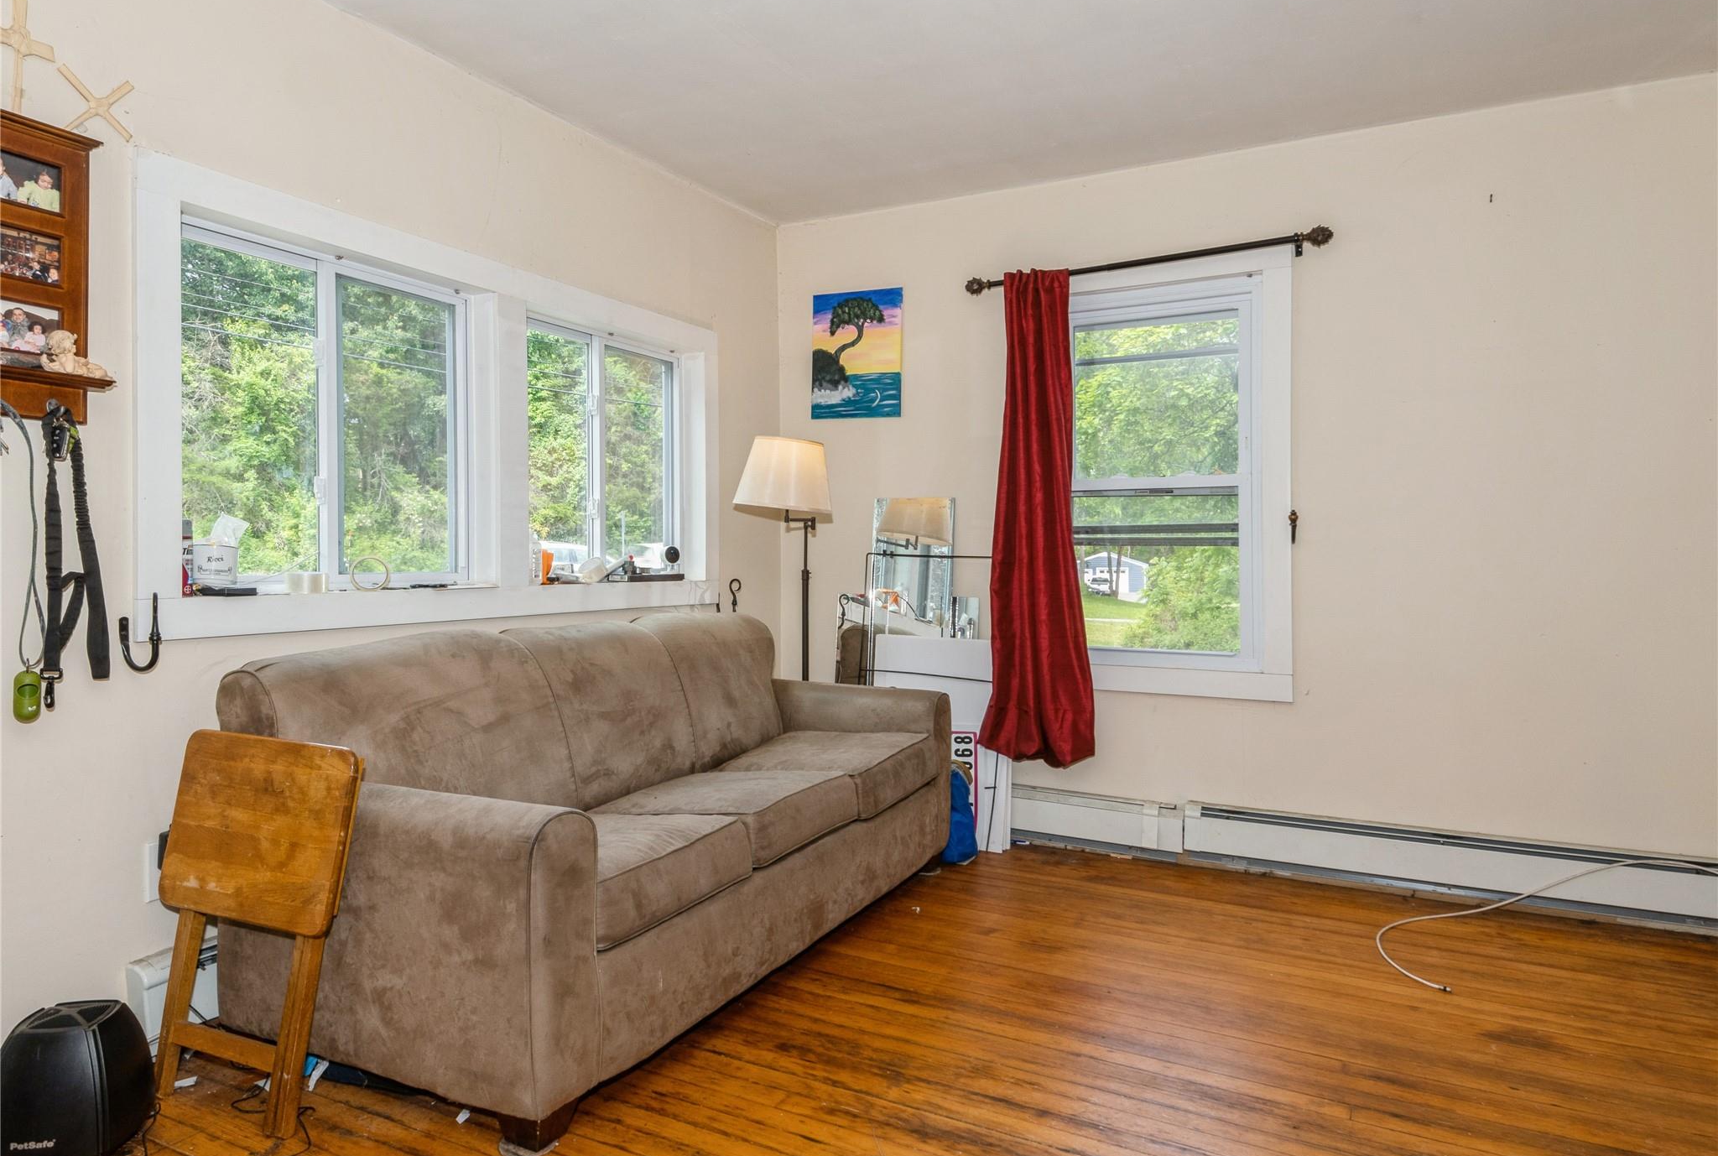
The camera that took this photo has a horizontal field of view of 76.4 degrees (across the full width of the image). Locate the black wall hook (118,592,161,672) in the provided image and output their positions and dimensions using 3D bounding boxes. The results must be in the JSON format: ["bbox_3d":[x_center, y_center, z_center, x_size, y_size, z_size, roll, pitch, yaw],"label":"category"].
[{"bbox_3d":[-1.493,0.113,2.280,0.131,0.165,0.026,1,1,28],"label":"black wall hook"}]

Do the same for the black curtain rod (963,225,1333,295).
[{"bbox_3d":[0.967,-1.089,3.819,1.270,0.089,0.100,1,1,28],"label":"black curtain rod"}]

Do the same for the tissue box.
[{"bbox_3d":[-1.508,-0.033,2.555,0.090,0.100,0.095,1,1,43],"label":"tissue box"}]

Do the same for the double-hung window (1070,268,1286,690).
[{"bbox_3d":[1.043,-0.342,3.884,0.941,1.505,0.100,1,1,28],"label":"double-hung window"}]

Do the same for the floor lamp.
[{"bbox_3d":[-0.230,0.234,3.969,0.366,1.489,0.449,1,1,28],"label":"floor lamp"}]

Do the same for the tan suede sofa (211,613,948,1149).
[{"bbox_3d":[-0.517,0.568,3.031,0.886,0.852,2.074,1,1,25],"label":"tan suede sofa"}]

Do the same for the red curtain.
[{"bbox_3d":[0.642,-0.215,3.986,0.439,1.808,0.150,1,1,28],"label":"red curtain"}]

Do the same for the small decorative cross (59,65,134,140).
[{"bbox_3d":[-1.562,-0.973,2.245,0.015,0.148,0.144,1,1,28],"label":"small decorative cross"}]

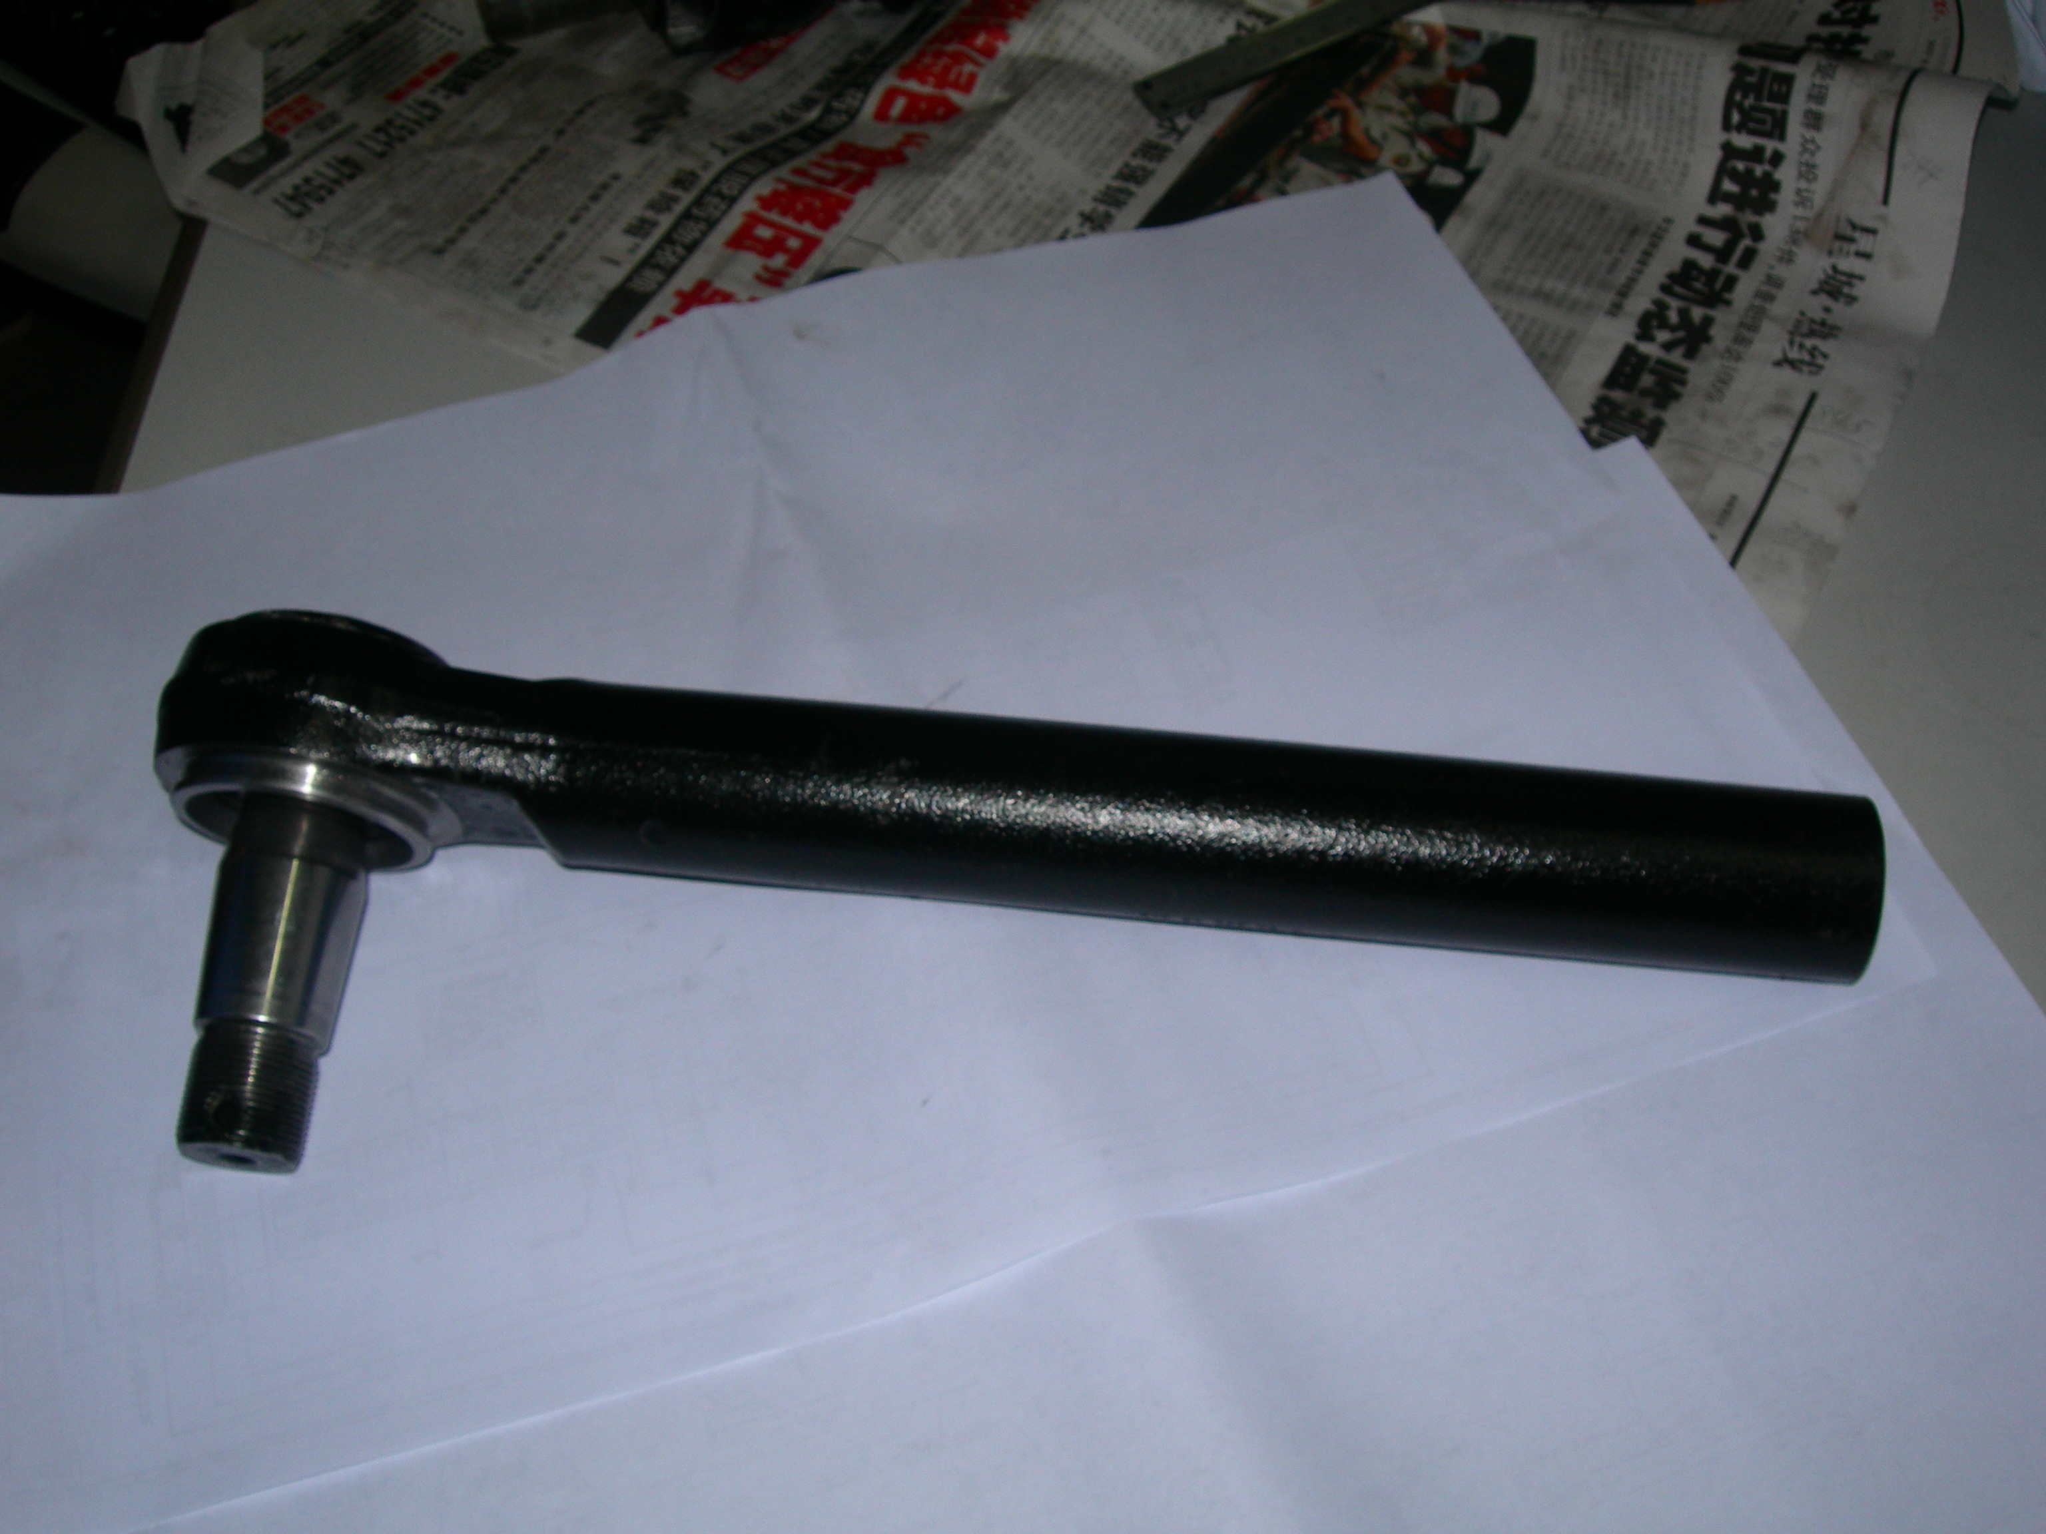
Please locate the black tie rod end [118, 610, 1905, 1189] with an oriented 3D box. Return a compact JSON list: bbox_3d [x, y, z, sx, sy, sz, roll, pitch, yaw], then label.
[{"bbox_3d":[-0.007,0.041,0.479,0.372,0.067,0.115,5,65,2],"label":"black tie rod end"}]

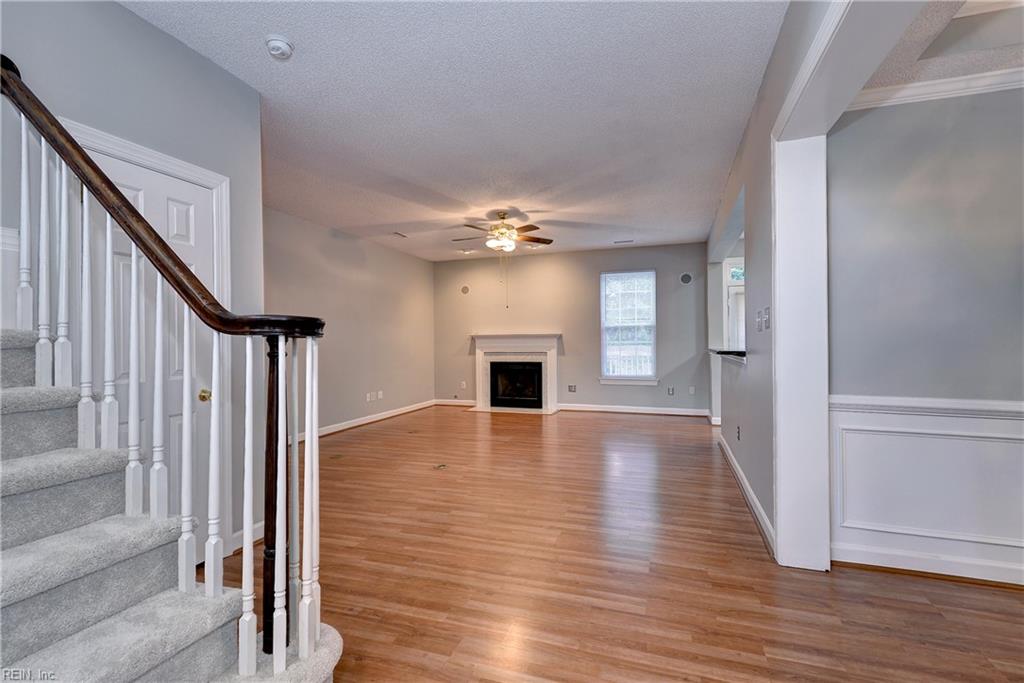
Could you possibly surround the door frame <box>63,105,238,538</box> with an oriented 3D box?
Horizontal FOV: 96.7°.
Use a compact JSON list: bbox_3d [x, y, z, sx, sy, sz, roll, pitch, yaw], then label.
[{"bbox_3d":[-1.777,0.148,2.256,0.120,2.158,0.772,0,0,19],"label":"door frame"}]

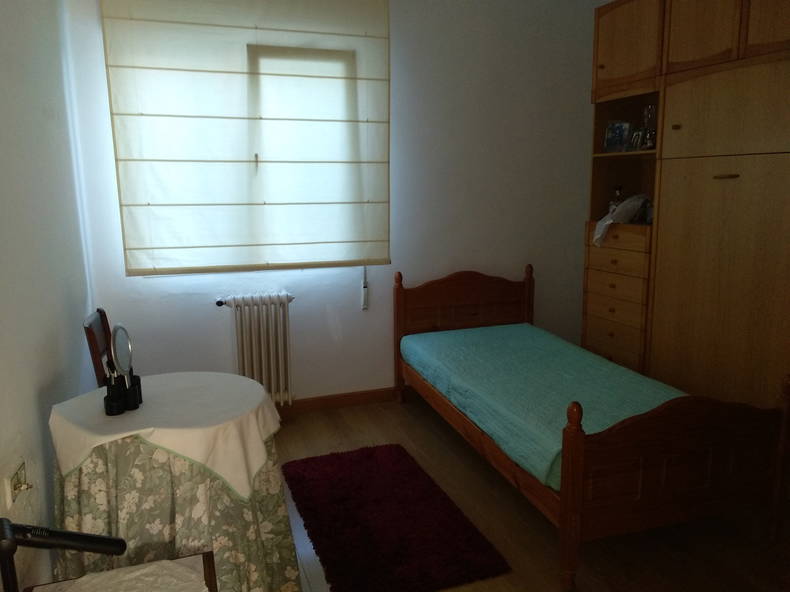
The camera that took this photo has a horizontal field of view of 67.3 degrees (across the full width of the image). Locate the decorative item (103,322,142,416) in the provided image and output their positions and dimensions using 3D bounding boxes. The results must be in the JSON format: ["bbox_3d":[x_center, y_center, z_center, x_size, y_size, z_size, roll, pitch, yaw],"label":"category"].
[{"bbox_3d":[-0.845,0.217,1.829,0.080,0.260,0.120,1,10,10],"label":"decorative item"}]

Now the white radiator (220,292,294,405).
[{"bbox_3d":[-0.815,0.332,3.595,0.416,0.683,0.130,-4,10,-18],"label":"white radiator"}]

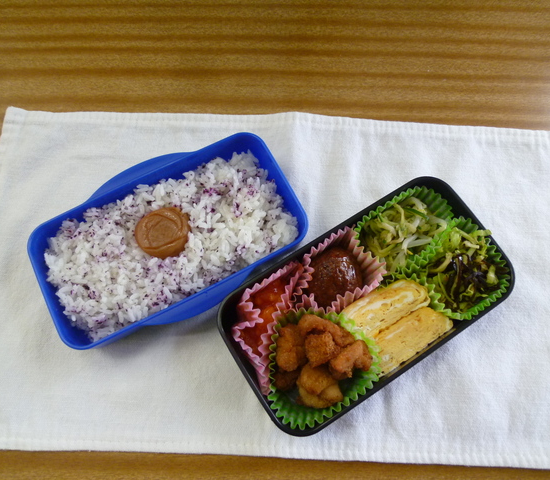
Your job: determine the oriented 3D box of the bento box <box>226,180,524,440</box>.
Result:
[{"bbox_3d":[0.062,0.045,0.316,0.187,0.050,0.102,-31,75,-10],"label":"bento box"}]

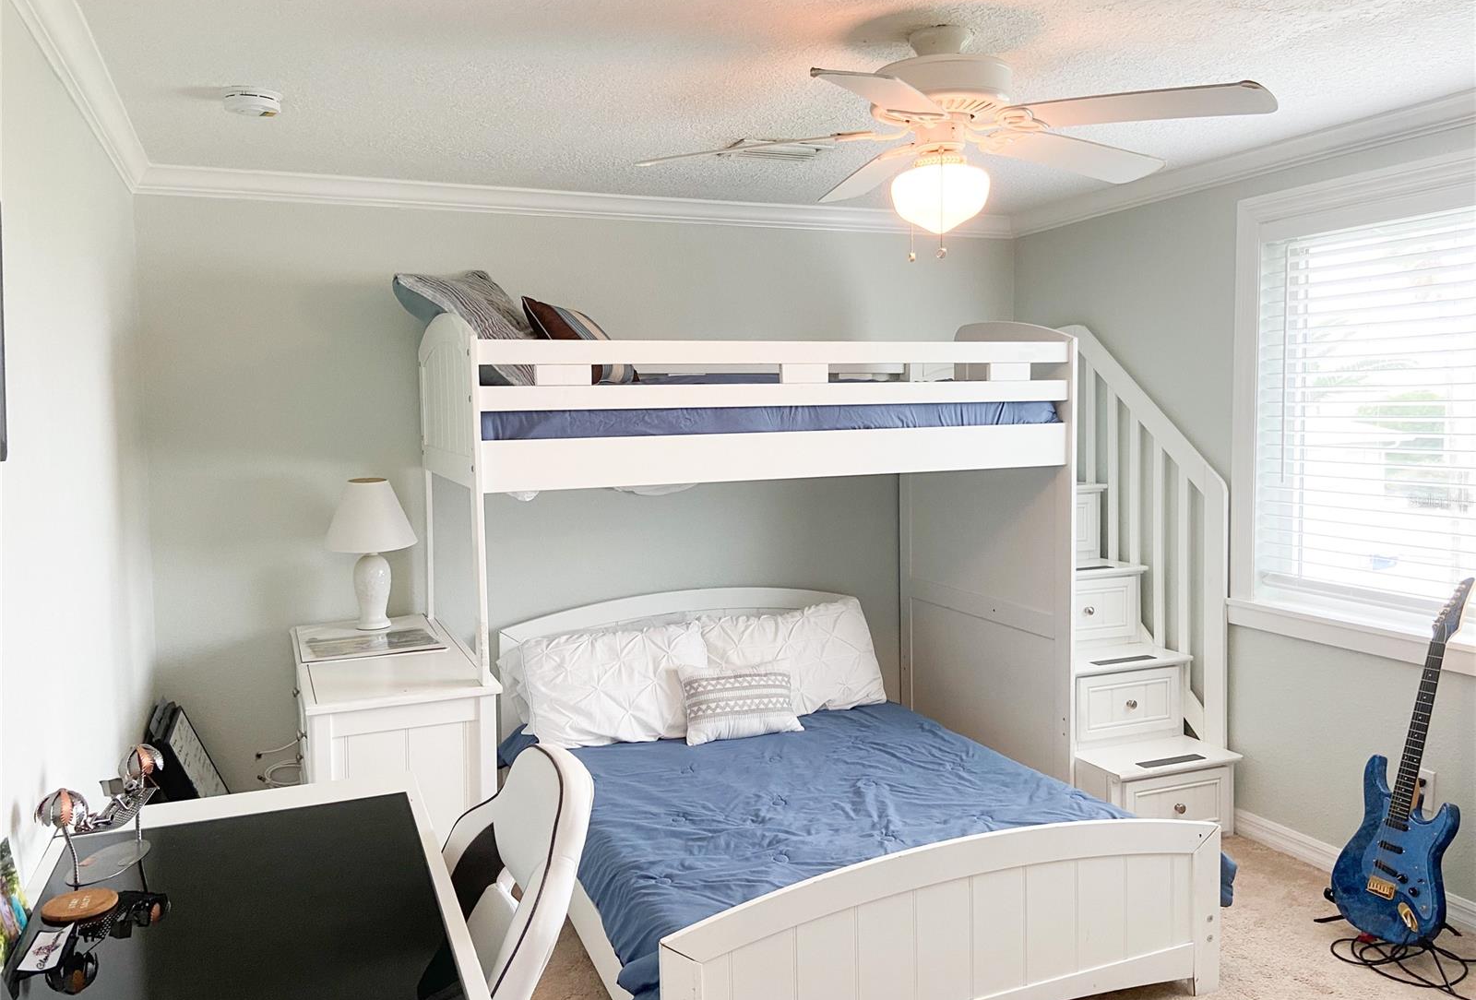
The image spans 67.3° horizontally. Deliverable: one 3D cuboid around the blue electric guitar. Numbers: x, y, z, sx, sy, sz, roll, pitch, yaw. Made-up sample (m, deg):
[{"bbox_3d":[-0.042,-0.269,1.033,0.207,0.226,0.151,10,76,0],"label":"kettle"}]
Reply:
[{"bbox_3d":[1.804,0.685,2.937,0.070,0.985,0.320,19,-6,-21],"label":"blue electric guitar"}]

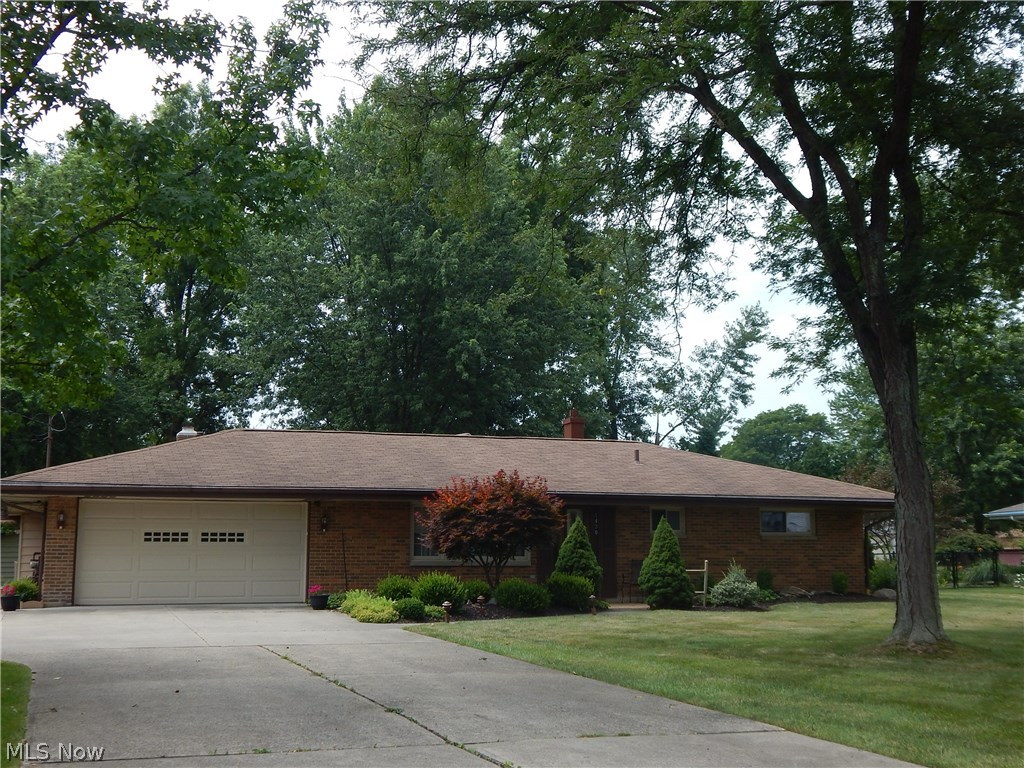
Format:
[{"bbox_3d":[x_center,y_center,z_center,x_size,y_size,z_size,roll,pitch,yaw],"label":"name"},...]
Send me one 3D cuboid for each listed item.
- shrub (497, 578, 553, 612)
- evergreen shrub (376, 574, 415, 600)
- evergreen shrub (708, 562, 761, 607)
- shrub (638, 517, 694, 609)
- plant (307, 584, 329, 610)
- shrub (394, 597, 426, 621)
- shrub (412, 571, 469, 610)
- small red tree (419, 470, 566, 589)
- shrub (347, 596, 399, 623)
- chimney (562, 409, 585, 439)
[{"bbox_3d":[0.221,4.221,25.595,1.147,0.646,1.050,1,-6,0],"label":"shrub"},{"bbox_3d":[-2.336,4.149,25.839,0.833,0.593,0.850,3,-6,-19],"label":"evergreen shrub"},{"bbox_3d":[4.858,4.340,27.707,1.154,0.980,1.050,1,-6,0],"label":"evergreen shrub"},{"bbox_3d":[3.308,3.789,27.232,1.199,1.931,1.150,1,-6,0],"label":"shrub"},{"bbox_3d":[-3.961,4.349,26.004,0.440,0.495,0.440,3,-6,-19],"label":"plant"},{"bbox_3d":[-1.897,4.160,23.652,0.614,0.413,0.580,3,-6,-19],"label":"shrub"},{"bbox_3d":[-1.438,4.115,25.408,1.139,0.770,1.050,1,-6,0],"label":"shrub"},{"bbox_3d":[-0.425,3.153,26.387,3.029,2.740,2.900,1,-6,0],"label":"small red tree"},{"bbox_3d":[-2.598,4.142,23.519,0.980,0.456,0.900,3,-6,-19],"label":"shrub"},{"bbox_3d":[1.723,1.204,35.138,0.430,1.030,0.530,3,-6,-19],"label":"chimney"}]

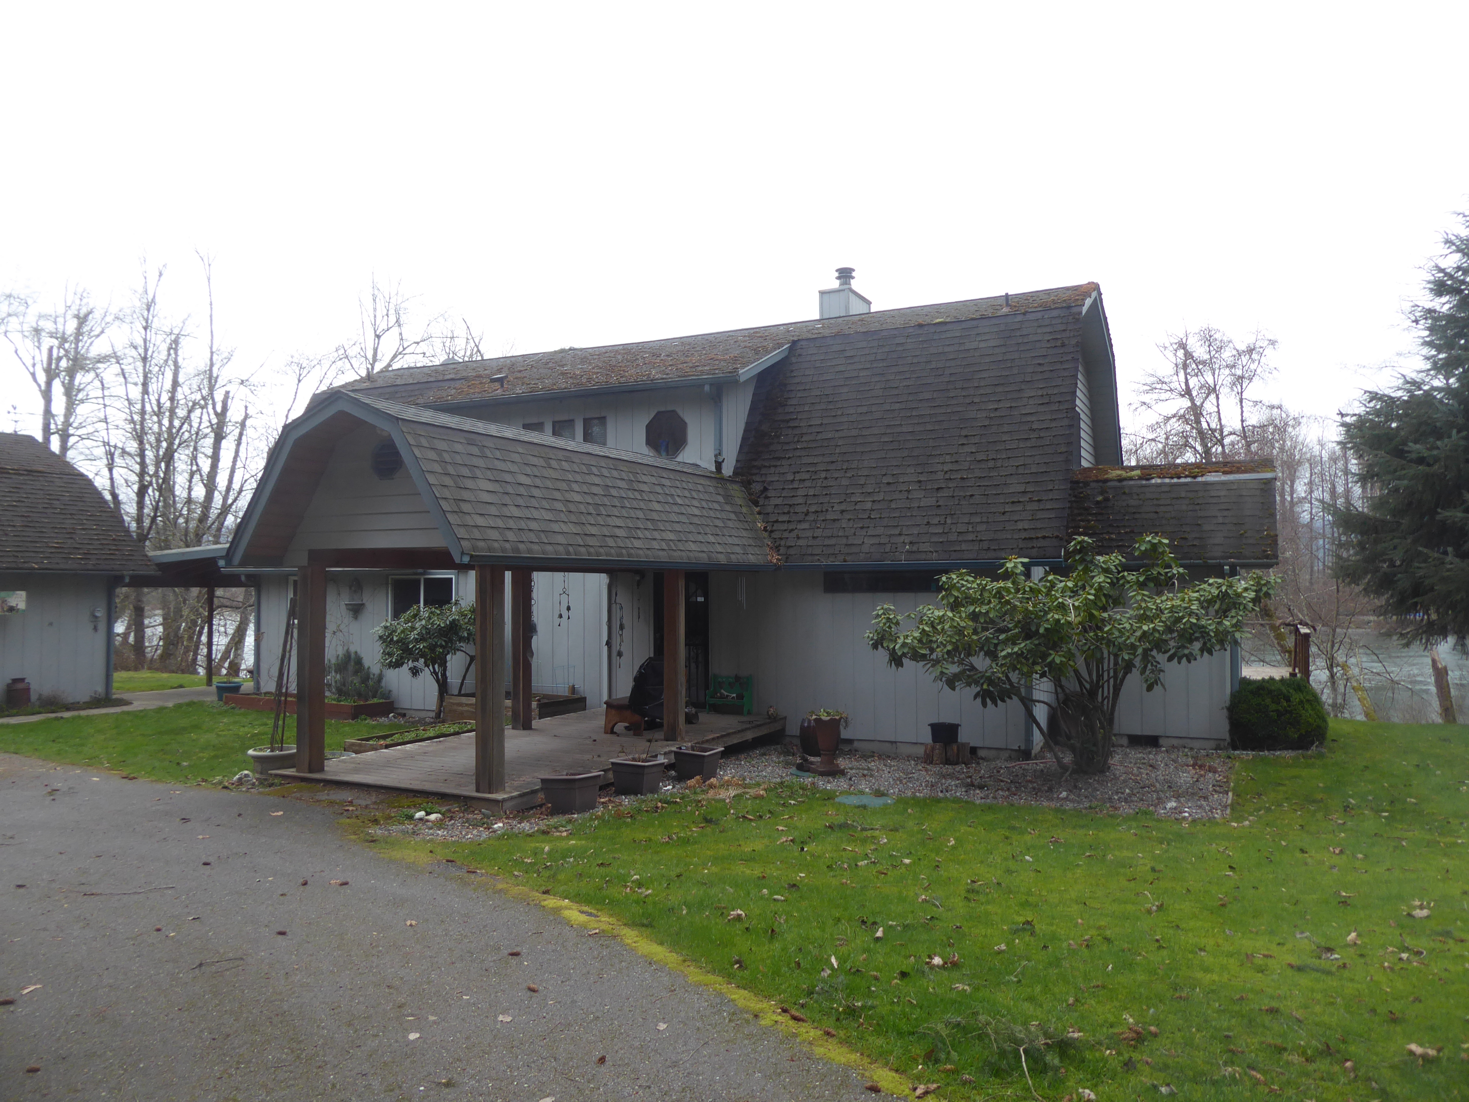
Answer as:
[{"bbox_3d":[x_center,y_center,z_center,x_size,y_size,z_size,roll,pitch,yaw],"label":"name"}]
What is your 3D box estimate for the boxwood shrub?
[{"bbox_3d":[7.671,2.288,14.378,1.250,1.009,1.220,-1,-2,28],"label":"boxwood shrub"}]

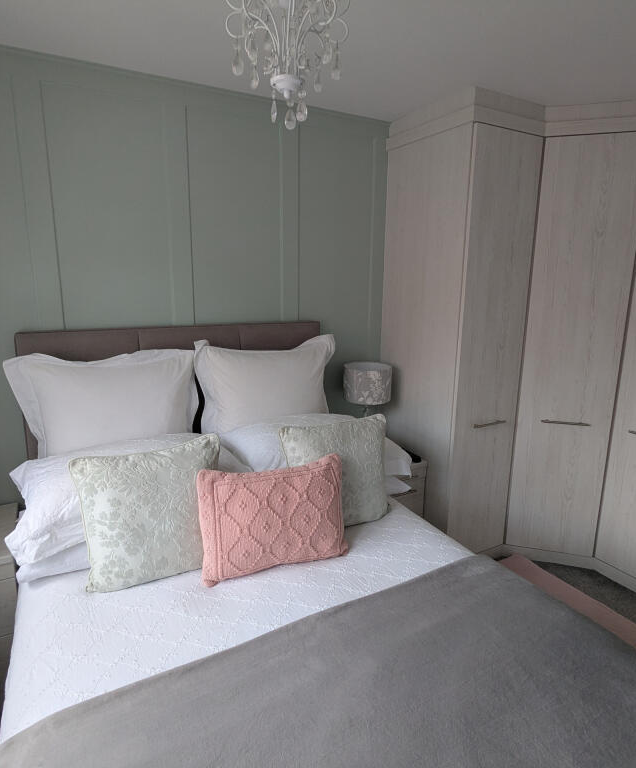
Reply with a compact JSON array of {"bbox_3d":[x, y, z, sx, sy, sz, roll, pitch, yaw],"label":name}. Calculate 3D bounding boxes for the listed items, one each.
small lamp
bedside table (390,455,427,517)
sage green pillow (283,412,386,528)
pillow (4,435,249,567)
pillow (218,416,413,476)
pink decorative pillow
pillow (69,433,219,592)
[{"bbox_3d":[0.265,0.161,2.599,0.250,0.505,0.250,-6,14,-28],"label":"small lamp"},{"bbox_3d":[0.309,0.701,2.726,0.390,0.605,0.475,-6,14,-28],"label":"bedside table"},{"bbox_3d":[0.079,0.350,1.863,0.434,0.417,0.140,-5,3,-23],"label":"sage green pillow"},{"bbox_3d":[-0.679,0.357,1.759,0.780,0.185,0.480,-6,23,-28],"label":"pillow"},{"bbox_3d":[-0.040,0.290,2.105,0.760,0.185,0.480,-6,23,-28],"label":"pillow"},{"bbox_3d":[-0.138,0.442,1.581,0.490,0.357,0.140,-4,-2,-20],"label":"pink decorative pillow"},{"bbox_3d":[-0.527,0.412,1.531,0.436,0.420,0.140,-6,5,-27],"label":"pillow"}]

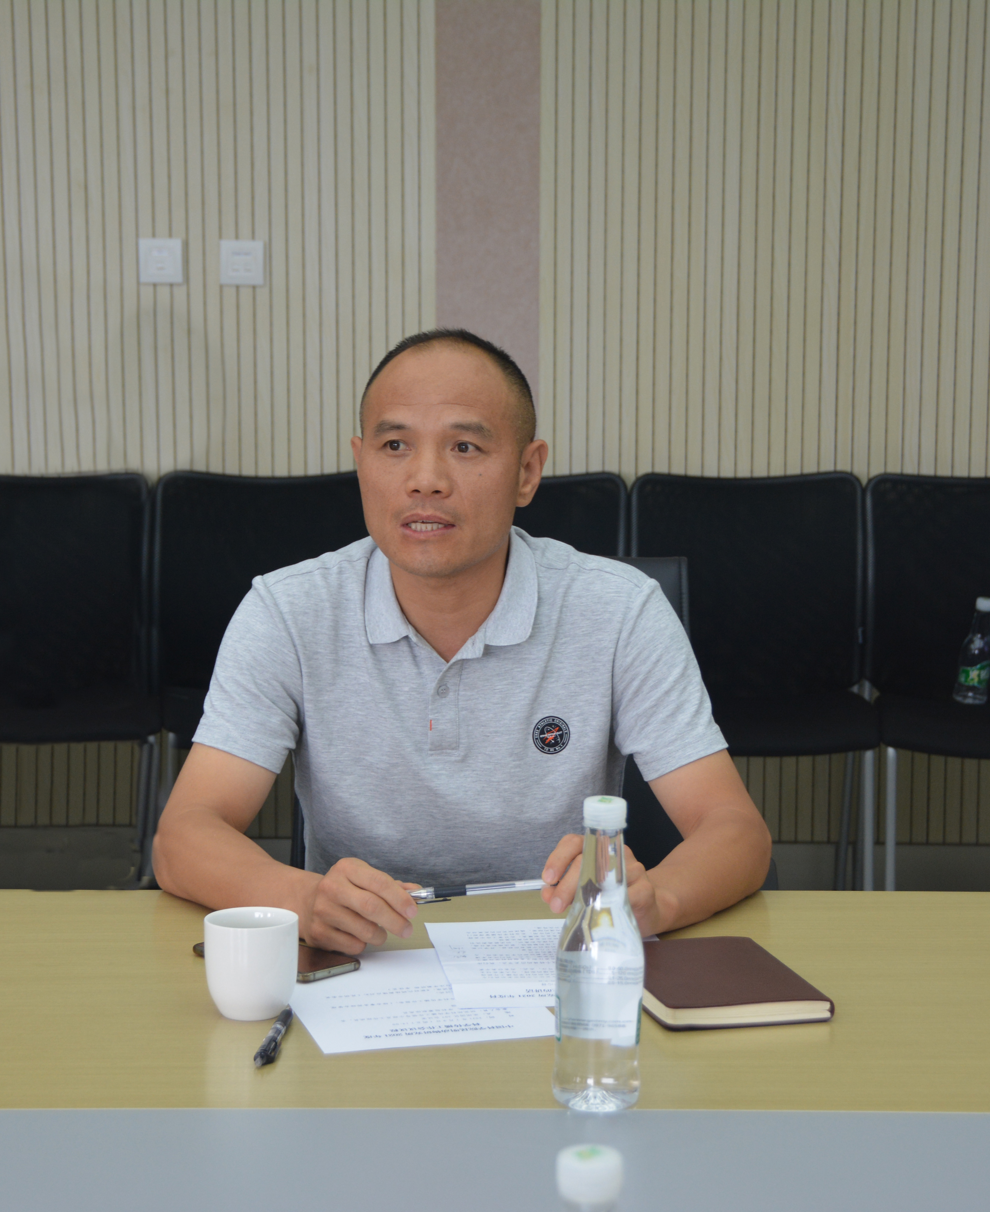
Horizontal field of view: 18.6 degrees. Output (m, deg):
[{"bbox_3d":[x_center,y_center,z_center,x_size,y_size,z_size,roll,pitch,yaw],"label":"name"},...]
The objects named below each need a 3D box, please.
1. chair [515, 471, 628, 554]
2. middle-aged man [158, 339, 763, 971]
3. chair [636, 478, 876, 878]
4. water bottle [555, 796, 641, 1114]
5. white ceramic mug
[{"bbox_3d":[0.036,0.192,5.753,0.465,0.860,0.580,0,8,0],"label":"chair"},{"bbox_3d":[-0.034,0.368,3.087,0.610,1.290,0.660,1,8,5],"label":"middle-aged man"},{"bbox_3d":[0.488,0.194,5.738,0.465,0.860,0.580,0,8,2],"label":"chair"},{"bbox_3d":[0.078,0.261,2.295,0.067,0.234,0.067,0,8,0],"label":"water bottle"},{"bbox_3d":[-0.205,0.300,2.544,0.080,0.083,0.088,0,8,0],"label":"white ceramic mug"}]

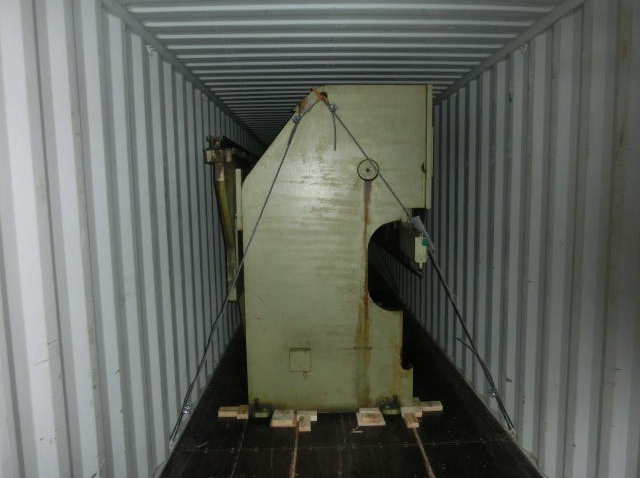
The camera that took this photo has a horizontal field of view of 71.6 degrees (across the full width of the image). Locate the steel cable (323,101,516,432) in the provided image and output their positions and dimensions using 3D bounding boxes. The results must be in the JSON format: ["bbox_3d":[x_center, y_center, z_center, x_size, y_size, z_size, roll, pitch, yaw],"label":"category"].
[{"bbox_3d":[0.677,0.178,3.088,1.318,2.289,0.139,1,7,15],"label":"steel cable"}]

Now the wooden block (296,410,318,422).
[{"bbox_3d":[-0.095,1.348,3.381,0.151,0.043,0.089,-1,6,-1],"label":"wooden block"}]

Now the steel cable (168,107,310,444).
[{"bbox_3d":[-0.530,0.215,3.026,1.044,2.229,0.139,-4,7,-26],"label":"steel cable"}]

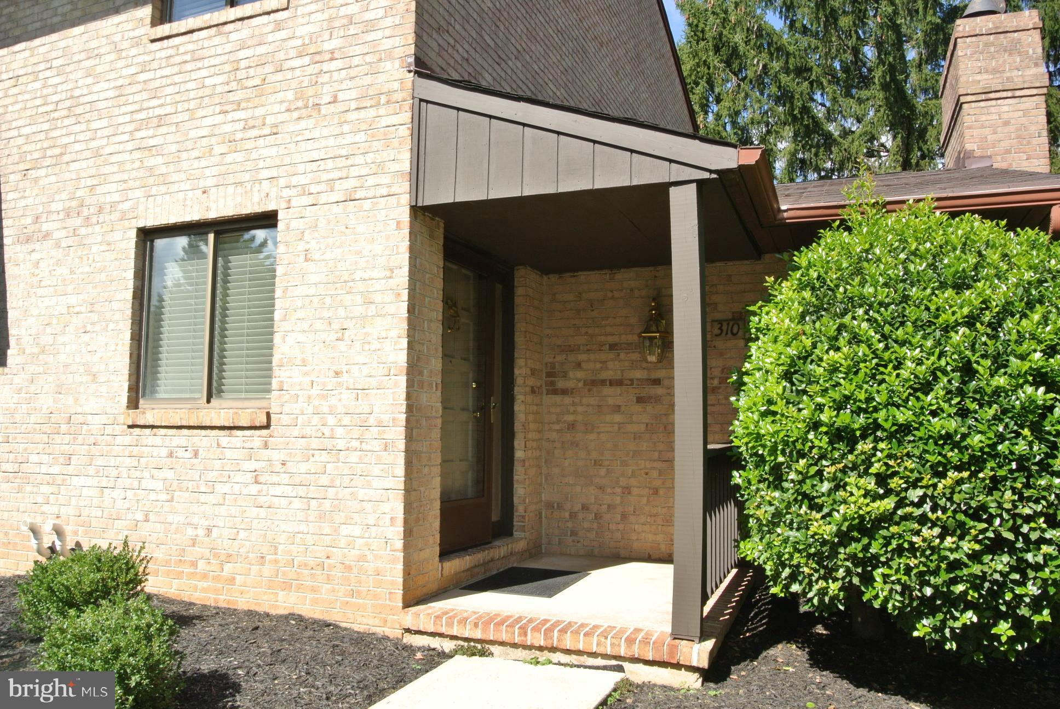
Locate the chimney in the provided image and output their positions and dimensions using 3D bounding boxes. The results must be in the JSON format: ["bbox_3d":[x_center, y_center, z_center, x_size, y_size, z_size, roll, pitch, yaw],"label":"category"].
[{"bbox_3d":[5.027,-2.551,8.680,0.790,1.740,1.600,-2,-5,22],"label":"chimney"}]

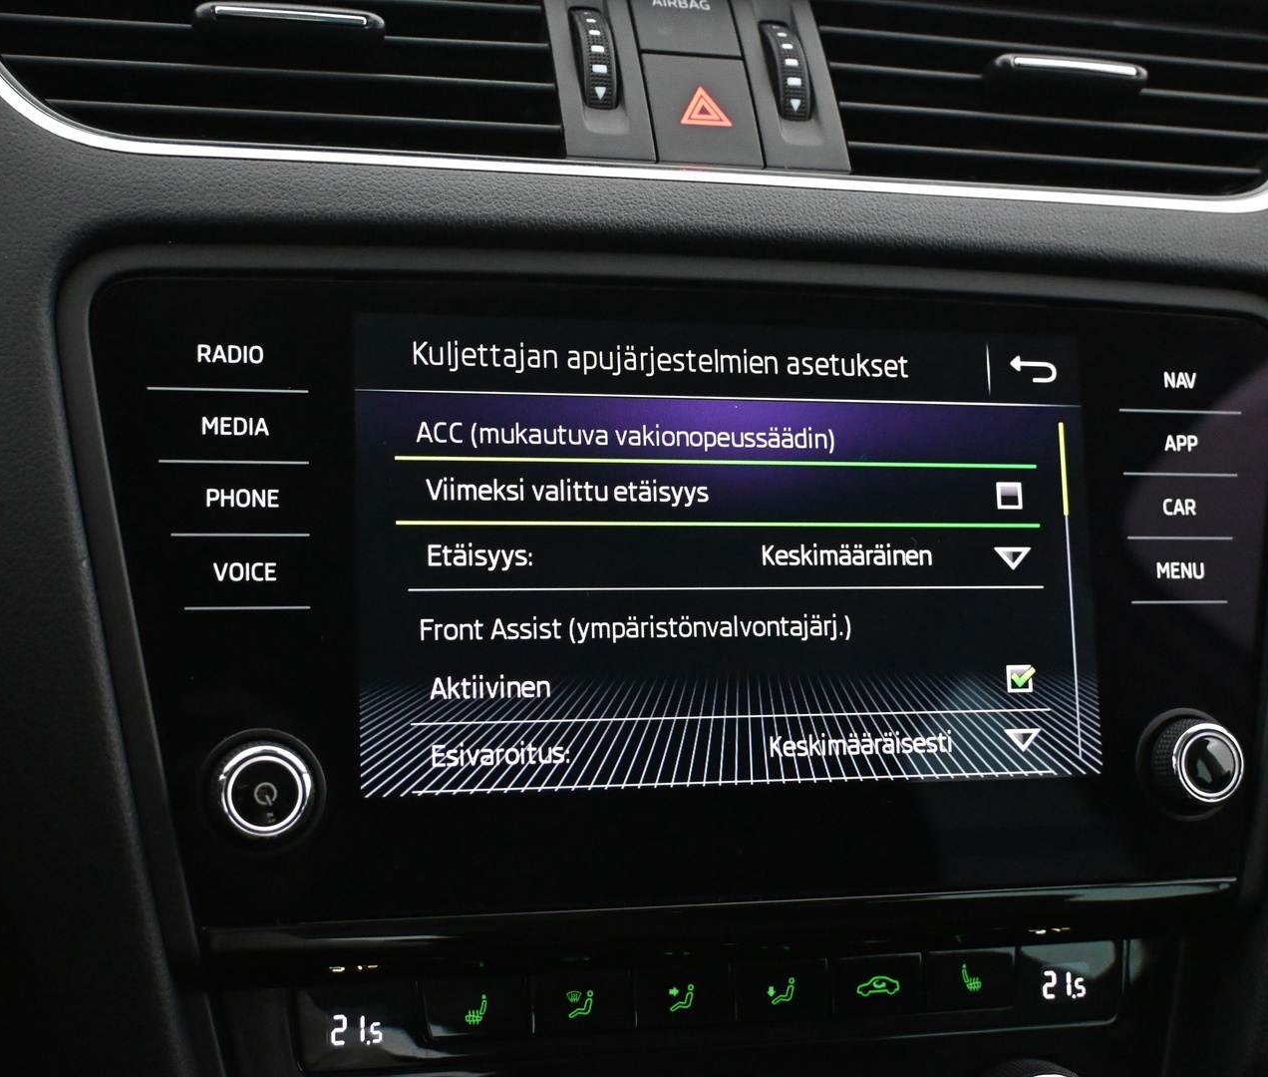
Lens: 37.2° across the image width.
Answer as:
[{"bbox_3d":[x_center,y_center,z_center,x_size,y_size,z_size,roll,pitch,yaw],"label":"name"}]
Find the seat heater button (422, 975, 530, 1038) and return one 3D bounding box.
[{"bbox_3d":[-0.035,0.104,0.418,0.023,0.014,0.005,0,-10,-15],"label":"seat heater button"}]

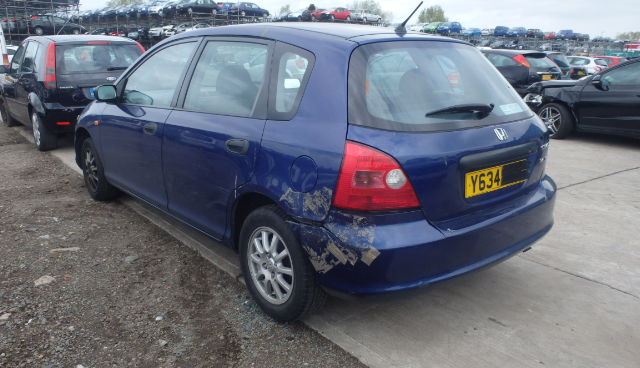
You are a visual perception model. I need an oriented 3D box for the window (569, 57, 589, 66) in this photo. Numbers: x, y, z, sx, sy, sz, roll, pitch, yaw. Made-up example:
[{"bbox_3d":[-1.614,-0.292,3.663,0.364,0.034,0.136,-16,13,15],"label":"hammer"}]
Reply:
[{"bbox_3d":[10.636,-5.048,21.300,0.090,0.370,0.900,12,4,-43],"label":"window"}]

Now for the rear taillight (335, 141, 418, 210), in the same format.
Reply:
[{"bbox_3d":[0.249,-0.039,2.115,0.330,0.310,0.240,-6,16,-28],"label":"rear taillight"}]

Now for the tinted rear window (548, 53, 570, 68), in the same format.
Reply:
[{"bbox_3d":[6.929,-3.632,15.200,1.220,0.480,0.120,-11,-17,-39],"label":"tinted rear window"}]

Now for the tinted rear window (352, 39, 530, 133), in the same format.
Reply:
[{"bbox_3d":[0.631,-0.484,2.585,1.360,0.534,0.160,-11,-17,-39],"label":"tinted rear window"}]

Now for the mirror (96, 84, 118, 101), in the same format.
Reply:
[{"bbox_3d":[-1.535,-0.656,3.713,0.180,0.140,0.110,-11,19,-39],"label":"mirror"}]

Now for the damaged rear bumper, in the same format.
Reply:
[{"bbox_3d":[0.686,0.191,2.669,1.670,0.430,0.600,-11,19,-39],"label":"damaged rear bumper"}]

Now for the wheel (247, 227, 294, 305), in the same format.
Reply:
[{"bbox_3d":[-0.195,0.401,2.630,0.170,0.410,0.410,-11,19,-39],"label":"wheel"}]

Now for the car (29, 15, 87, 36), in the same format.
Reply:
[{"bbox_3d":[-19.737,-11.903,39.000,4.150,1.440,1.720,-9,18,-35],"label":"car"}]

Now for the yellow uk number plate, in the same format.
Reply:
[{"bbox_3d":[0.837,-0.031,2.437,0.520,0.111,0.015,-11,12,-39],"label":"yellow uk number plate"}]

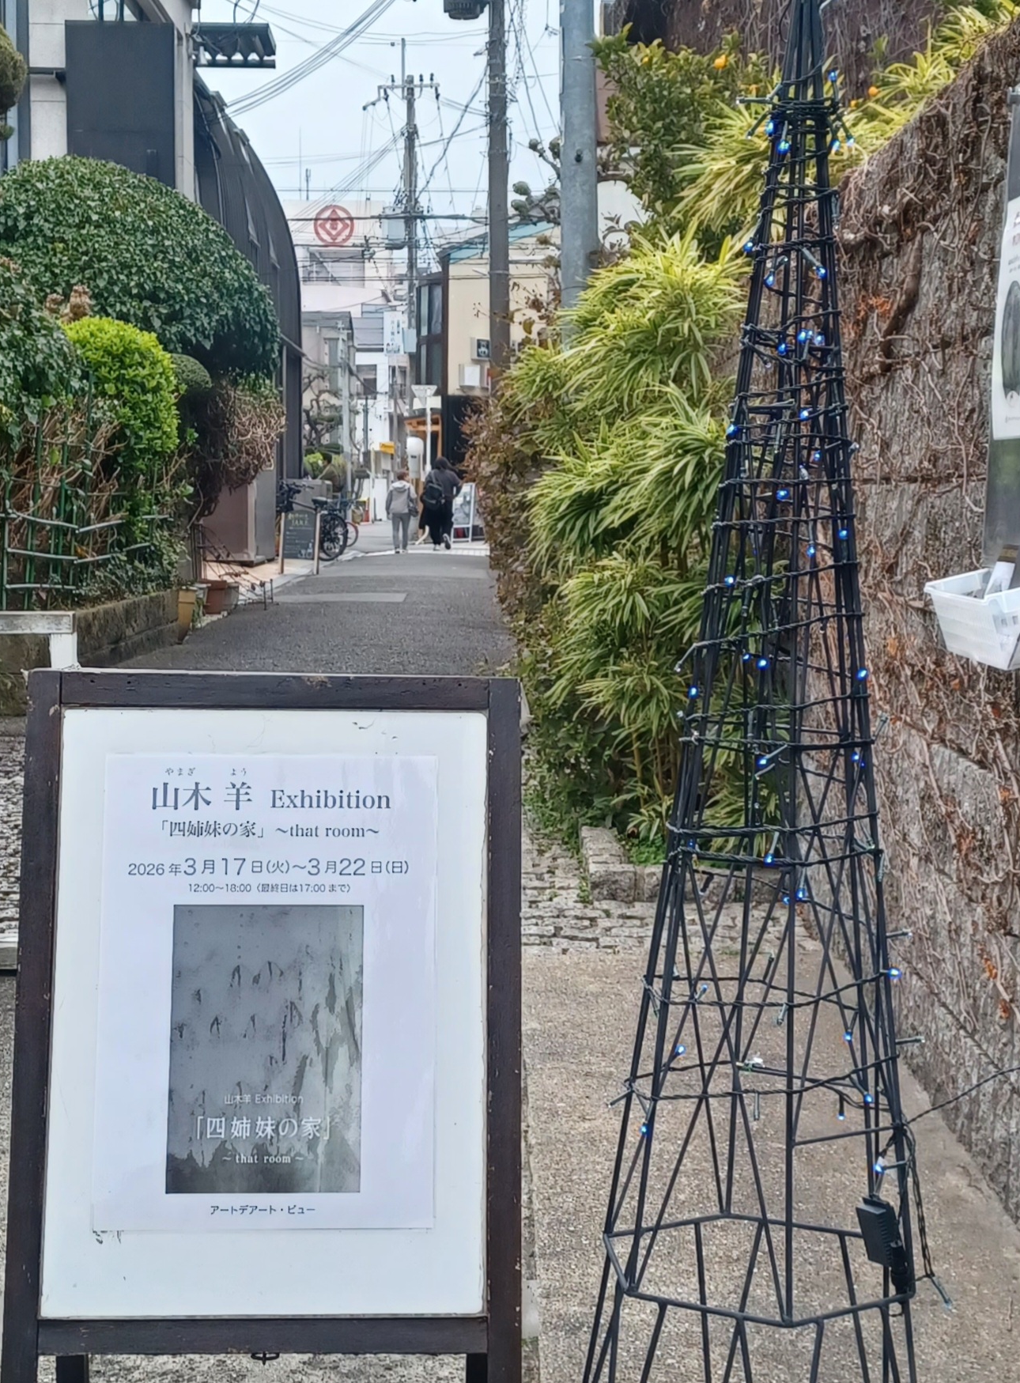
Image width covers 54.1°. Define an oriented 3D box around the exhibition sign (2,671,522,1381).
[{"bbox_3d":[-0.310,0.505,1.280,0.630,1.060,0.360,0,5,-2],"label":"exhibition sign"}]

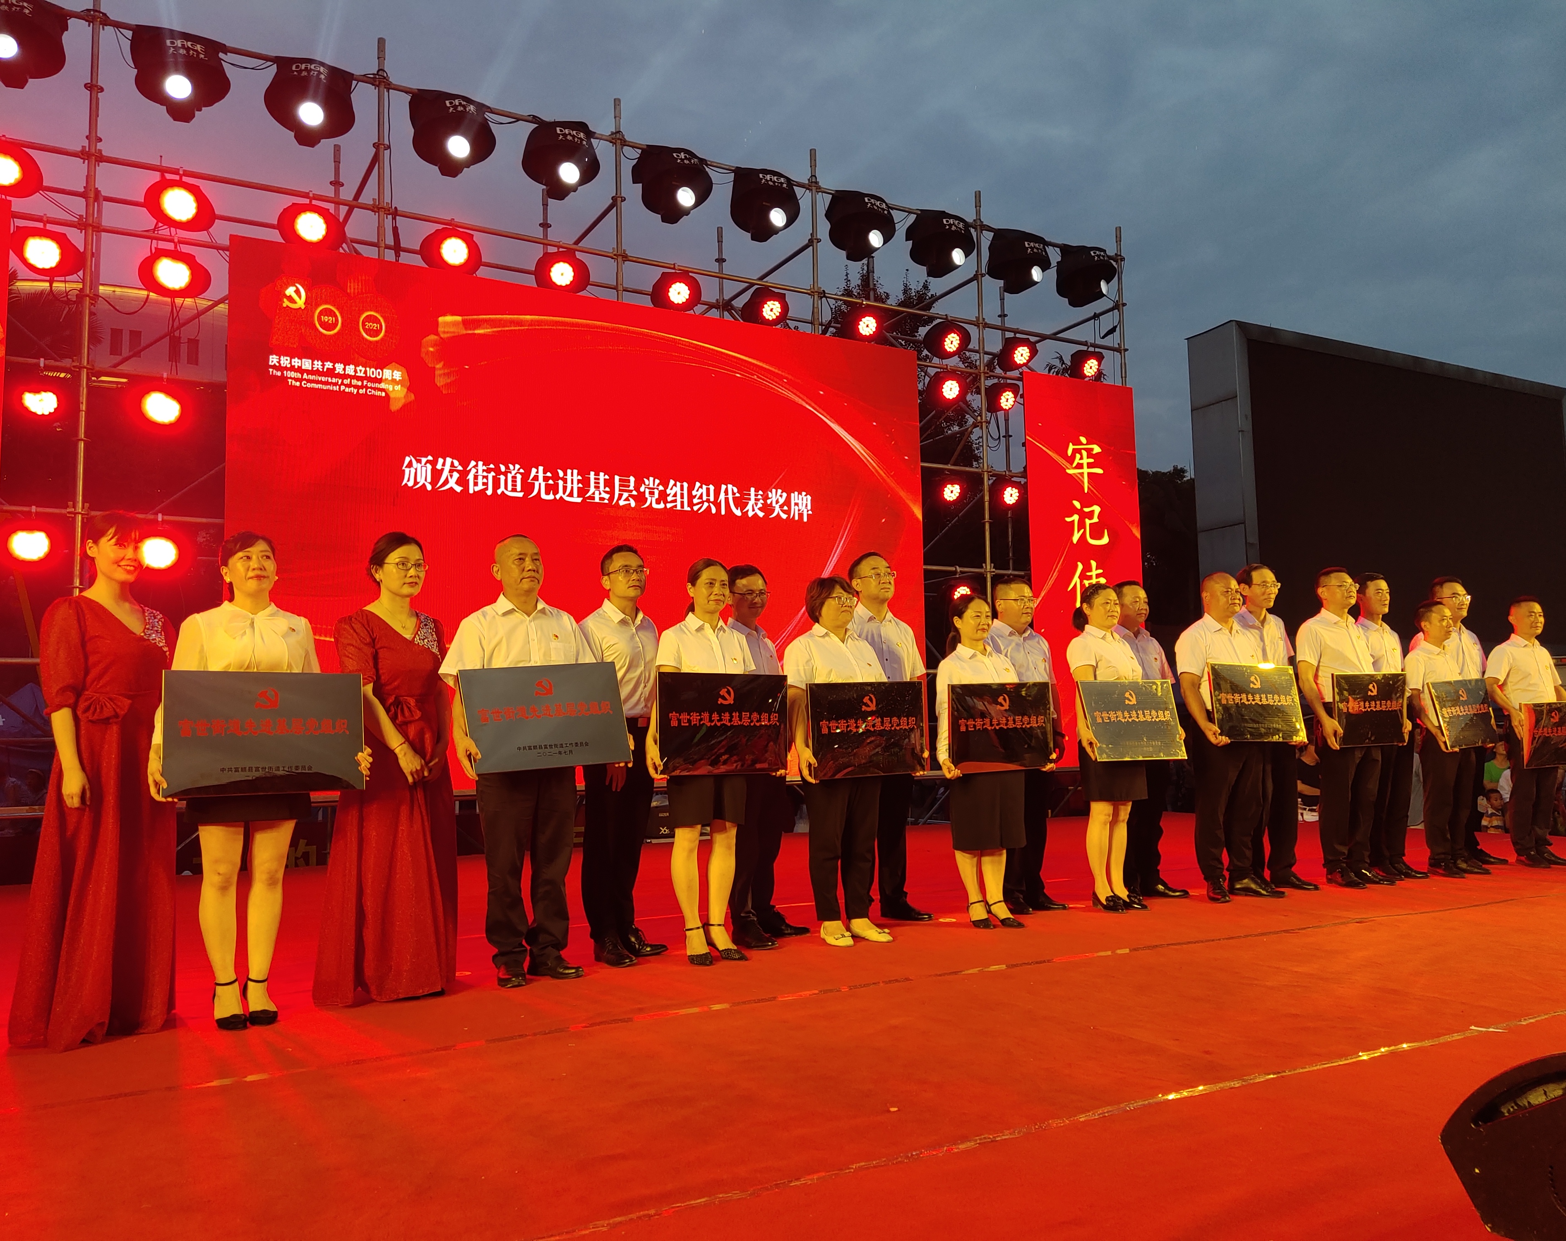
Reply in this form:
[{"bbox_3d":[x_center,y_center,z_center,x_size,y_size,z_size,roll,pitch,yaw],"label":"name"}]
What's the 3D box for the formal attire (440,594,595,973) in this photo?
[{"bbox_3d":[-0.996,0.593,4.547,0.540,1.400,0.320,2,-6,-29],"label":"formal attire"}]

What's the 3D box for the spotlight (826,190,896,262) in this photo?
[{"bbox_3d":[0.750,-3.777,11.470,0.620,0.580,0.550,3,-7,-37],"label":"spotlight"}]

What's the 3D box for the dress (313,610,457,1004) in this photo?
[{"bbox_3d":[-1.444,0.642,4.342,0.510,1.370,0.430,3,-6,-35],"label":"dress"}]

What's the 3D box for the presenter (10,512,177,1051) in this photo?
[{"bbox_3d":[-2.172,0.497,3.750,0.500,1.660,0.430,4,-6,-43],"label":"presenter"}]

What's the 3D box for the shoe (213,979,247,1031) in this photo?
[{"bbox_3d":[-1.801,1.249,3.904,0.090,0.135,0.220,2,-6,-32],"label":"shoe"}]

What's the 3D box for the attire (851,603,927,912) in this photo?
[{"bbox_3d":[0.486,0.667,5.977,0.480,1.500,0.280,2,-6,-29],"label":"attire"}]

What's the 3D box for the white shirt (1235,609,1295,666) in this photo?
[{"bbox_3d":[2.639,0.223,6.603,0.460,0.550,0.270,1,-6,-22],"label":"white shirt"}]

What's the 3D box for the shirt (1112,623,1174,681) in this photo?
[{"bbox_3d":[1.926,0.276,6.620,0.450,0.530,0.270,1,-5,-20],"label":"shirt"}]

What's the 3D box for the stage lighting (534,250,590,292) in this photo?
[{"bbox_3d":[-1.848,-2.909,10.017,0.400,0.350,0.280,2,-6,-29],"label":"stage lighting"}]

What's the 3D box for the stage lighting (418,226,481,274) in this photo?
[{"bbox_3d":[-2.637,-2.935,9.485,0.460,0.350,0.290,2,-5,-29],"label":"stage lighting"}]

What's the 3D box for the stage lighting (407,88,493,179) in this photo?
[{"bbox_3d":[-2.633,-3.875,9.489,0.560,0.560,0.450,2,-6,-27],"label":"stage lighting"}]

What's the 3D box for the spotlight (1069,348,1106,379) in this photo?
[{"bbox_3d":[3.263,-2.723,12.810,0.320,0.350,0.260,2,-6,-29],"label":"spotlight"}]

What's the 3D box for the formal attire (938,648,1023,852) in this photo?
[{"bbox_3d":[0.939,0.603,5.741,0.430,0.990,0.300,2,-6,-29],"label":"formal attire"}]

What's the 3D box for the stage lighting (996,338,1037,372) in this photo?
[{"bbox_3d":[2.376,-2.697,12.133,0.430,0.310,0.270,2,-6,-28],"label":"stage lighting"}]

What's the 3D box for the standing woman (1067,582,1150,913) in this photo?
[{"bbox_3d":[1.661,0.632,6.123,0.460,1.630,0.340,2,-6,-29],"label":"standing woman"}]

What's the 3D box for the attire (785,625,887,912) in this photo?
[{"bbox_3d":[0.268,0.686,5.479,0.480,1.348,0.330,2,-6,-29],"label":"attire"}]

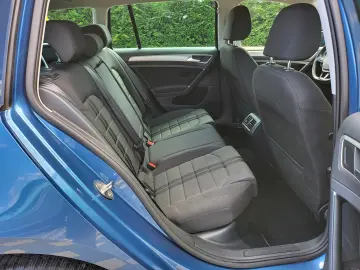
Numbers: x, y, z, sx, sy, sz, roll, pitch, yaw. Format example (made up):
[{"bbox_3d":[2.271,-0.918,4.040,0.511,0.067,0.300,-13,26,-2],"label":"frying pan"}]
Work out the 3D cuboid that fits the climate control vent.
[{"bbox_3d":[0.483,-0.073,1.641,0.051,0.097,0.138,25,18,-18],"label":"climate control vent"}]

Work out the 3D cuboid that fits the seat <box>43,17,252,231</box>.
[{"bbox_3d":[-0.174,-0.187,1.495,0.949,0.898,1.306,-3,24,-7],"label":"seat"}]

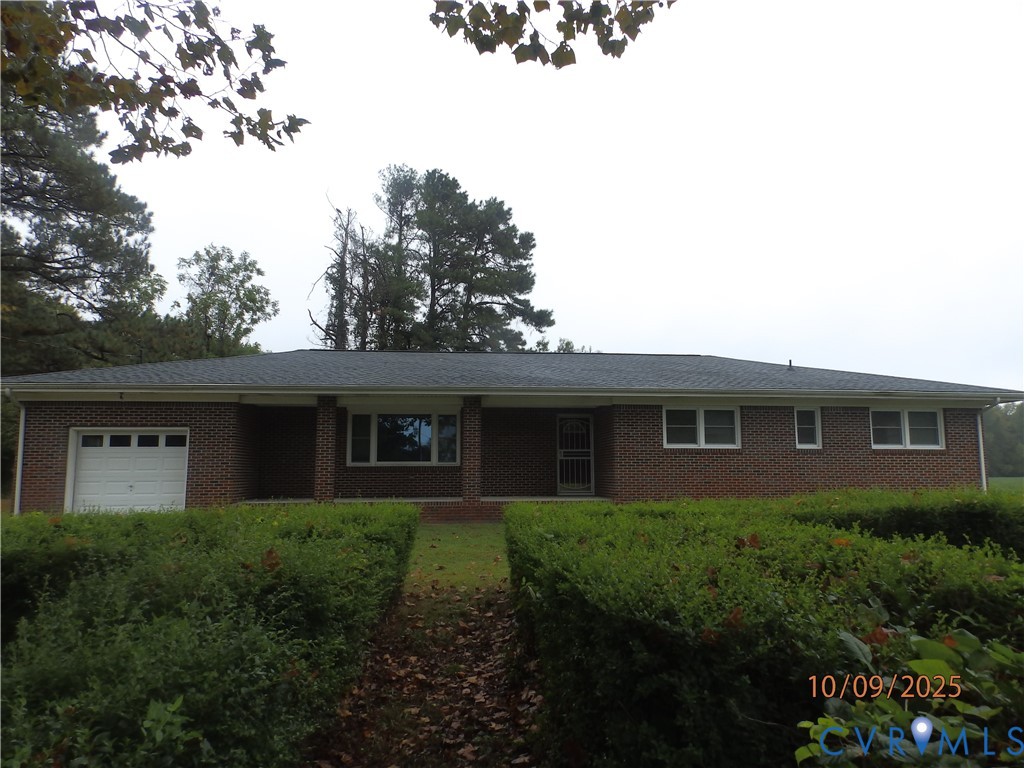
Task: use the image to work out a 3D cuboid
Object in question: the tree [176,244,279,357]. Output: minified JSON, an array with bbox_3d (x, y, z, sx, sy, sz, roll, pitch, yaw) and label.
[{"bbox_3d":[-15.569,-1.021,35.362,5.589,13.544,5.589,0,-7,0],"label":"tree"}]

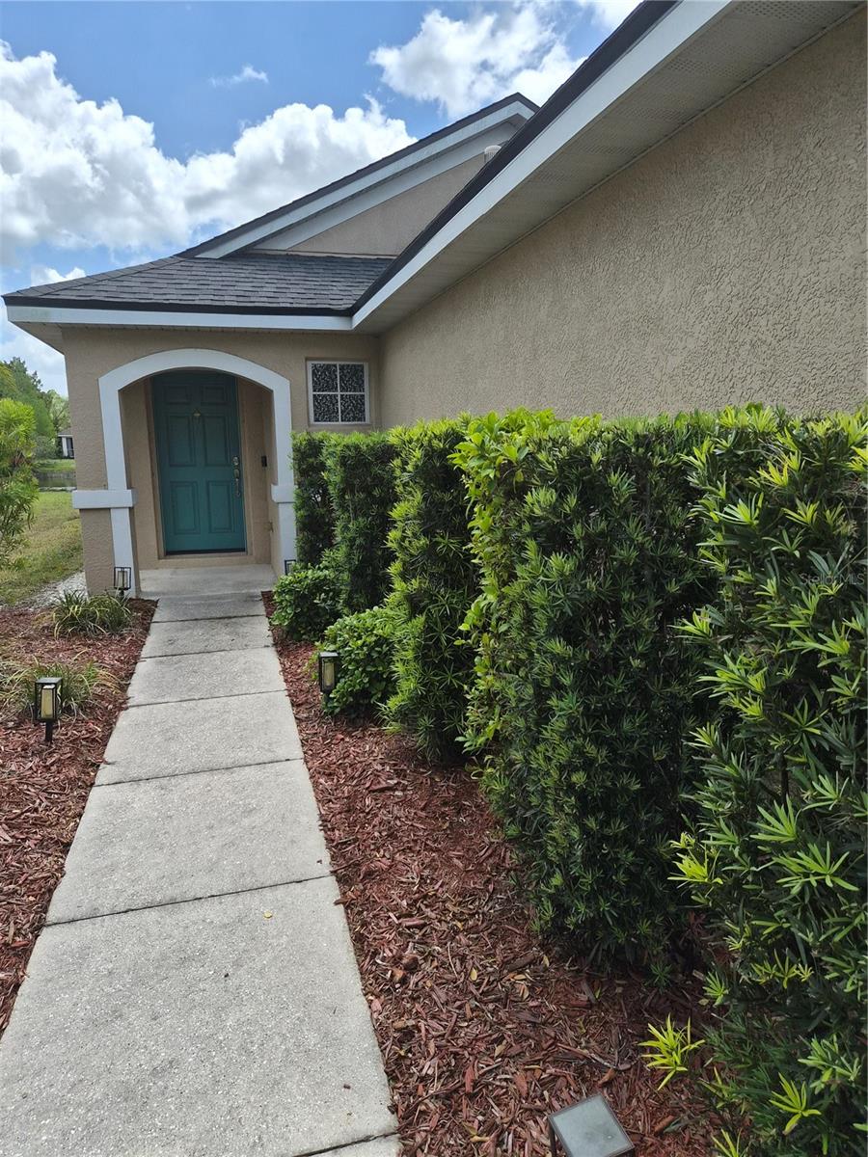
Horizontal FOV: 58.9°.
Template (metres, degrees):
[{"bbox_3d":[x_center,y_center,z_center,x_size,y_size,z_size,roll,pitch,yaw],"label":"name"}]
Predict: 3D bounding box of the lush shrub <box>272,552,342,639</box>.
[{"bbox_3d":[-0.984,0.122,5.944,0.530,0.590,0.530,-3,11,-15],"label":"lush shrub"}]

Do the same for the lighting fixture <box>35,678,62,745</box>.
[{"bbox_3d":[-1.910,0.654,3.791,0.105,0.330,0.105,-3,11,-15],"label":"lighting fixture"}]

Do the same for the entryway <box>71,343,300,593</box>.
[{"bbox_3d":[-2.244,-1.022,7.480,1.762,2.326,0.120,-3,11,-15],"label":"entryway"}]

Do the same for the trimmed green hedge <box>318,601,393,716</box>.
[{"bbox_3d":[-0.416,0.433,4.324,0.500,0.540,0.510,-3,11,-15],"label":"trimmed green hedge"}]

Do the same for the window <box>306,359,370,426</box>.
[{"bbox_3d":[-0.956,-1.865,7.739,0.602,0.617,0.080,-3,11,-15],"label":"window"}]

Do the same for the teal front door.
[{"bbox_3d":[-2.742,-1.338,9.051,0.929,2.116,0.070,-3,11,-15],"label":"teal front door"}]

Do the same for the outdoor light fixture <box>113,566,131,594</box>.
[{"bbox_3d":[-2.860,0.063,7.113,0.115,0.335,0.115,-3,11,-15],"label":"outdoor light fixture"}]

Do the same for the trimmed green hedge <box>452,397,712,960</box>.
[{"bbox_3d":[0.473,0.222,2.622,0.530,1.540,1.140,-3,11,-15],"label":"trimmed green hedge"}]

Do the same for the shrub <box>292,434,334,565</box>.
[{"bbox_3d":[-0.959,-0.552,7.083,0.560,1.510,0.850,-3,11,-15],"label":"shrub"}]

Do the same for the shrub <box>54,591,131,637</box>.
[{"bbox_3d":[-2.721,0.256,6.135,0.560,0.300,0.520,-3,11,-15],"label":"shrub"}]

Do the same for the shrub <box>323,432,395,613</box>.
[{"bbox_3d":[-0.436,-0.265,5.489,0.560,1.500,0.950,-3,11,-15],"label":"shrub"}]

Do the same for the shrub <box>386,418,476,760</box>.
[{"bbox_3d":[0.122,0.033,3.844,0.620,1.570,0.680,-4,10,-15],"label":"shrub"}]

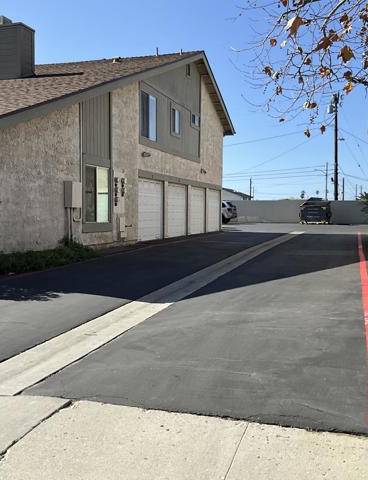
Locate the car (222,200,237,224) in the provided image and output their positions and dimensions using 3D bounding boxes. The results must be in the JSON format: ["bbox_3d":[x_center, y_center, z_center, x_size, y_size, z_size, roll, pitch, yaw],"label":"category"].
[{"bbox_3d":[1.450,-2.050,39.500,4.700,1.720,1.900,1,3,17],"label":"car"}]

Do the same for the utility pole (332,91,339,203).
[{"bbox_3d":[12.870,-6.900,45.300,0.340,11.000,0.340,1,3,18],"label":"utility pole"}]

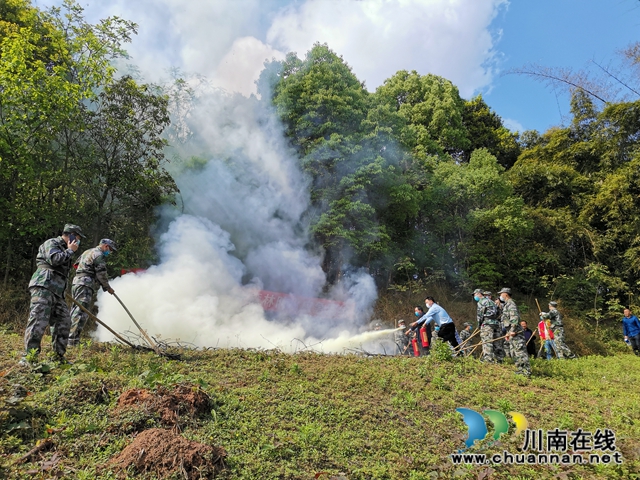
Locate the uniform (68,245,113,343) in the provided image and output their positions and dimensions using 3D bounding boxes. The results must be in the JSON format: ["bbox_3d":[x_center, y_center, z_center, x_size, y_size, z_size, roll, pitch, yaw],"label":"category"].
[{"bbox_3d":[-3.431,0.784,7.250,0.620,1.600,0.550,0,0,-33],"label":"uniform"}]

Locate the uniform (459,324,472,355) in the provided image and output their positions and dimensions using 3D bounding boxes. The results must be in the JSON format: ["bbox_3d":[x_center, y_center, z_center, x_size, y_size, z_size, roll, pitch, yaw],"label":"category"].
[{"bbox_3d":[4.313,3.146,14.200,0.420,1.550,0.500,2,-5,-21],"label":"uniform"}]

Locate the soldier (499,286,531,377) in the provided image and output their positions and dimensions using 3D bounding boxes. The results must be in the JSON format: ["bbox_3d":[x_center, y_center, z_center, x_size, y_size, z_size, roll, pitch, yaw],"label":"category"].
[{"bbox_3d":[3.803,1.809,9.400,0.560,1.710,0.500,0,0,18],"label":"soldier"}]

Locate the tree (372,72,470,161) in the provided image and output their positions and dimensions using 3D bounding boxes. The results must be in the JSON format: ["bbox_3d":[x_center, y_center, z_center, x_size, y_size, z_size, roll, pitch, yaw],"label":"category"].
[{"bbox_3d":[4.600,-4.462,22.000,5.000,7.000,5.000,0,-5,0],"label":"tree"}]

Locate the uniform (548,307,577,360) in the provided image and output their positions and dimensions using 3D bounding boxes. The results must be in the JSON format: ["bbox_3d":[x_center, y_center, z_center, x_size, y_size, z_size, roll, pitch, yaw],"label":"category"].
[{"bbox_3d":[6.732,2.606,13.400,0.680,1.480,0.560,-3,-6,35],"label":"uniform"}]

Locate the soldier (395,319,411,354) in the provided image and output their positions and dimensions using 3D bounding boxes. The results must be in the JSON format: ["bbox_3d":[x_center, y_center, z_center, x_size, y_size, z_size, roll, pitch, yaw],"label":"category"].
[{"bbox_3d":[2.386,3.080,13.900,0.420,1.600,0.500,-4,-7,41],"label":"soldier"}]

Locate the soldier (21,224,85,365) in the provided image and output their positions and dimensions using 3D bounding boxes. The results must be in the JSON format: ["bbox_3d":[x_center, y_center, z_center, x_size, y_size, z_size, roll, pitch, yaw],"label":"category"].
[{"bbox_3d":[-3.255,0.663,5.850,0.580,1.700,0.550,0,0,-35],"label":"soldier"}]

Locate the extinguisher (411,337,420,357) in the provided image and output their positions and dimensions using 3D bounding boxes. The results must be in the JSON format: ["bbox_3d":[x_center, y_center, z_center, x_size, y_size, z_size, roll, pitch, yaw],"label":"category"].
[{"bbox_3d":[2.364,2.624,11.900,0.160,0.520,0.180,-9,-5,-17],"label":"extinguisher"}]

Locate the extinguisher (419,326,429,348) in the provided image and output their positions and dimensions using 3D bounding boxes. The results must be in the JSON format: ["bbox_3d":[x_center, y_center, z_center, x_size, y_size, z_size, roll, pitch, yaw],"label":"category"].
[{"bbox_3d":[2.368,2.208,11.000,0.170,0.520,0.180,-7,-5,-17],"label":"extinguisher"}]

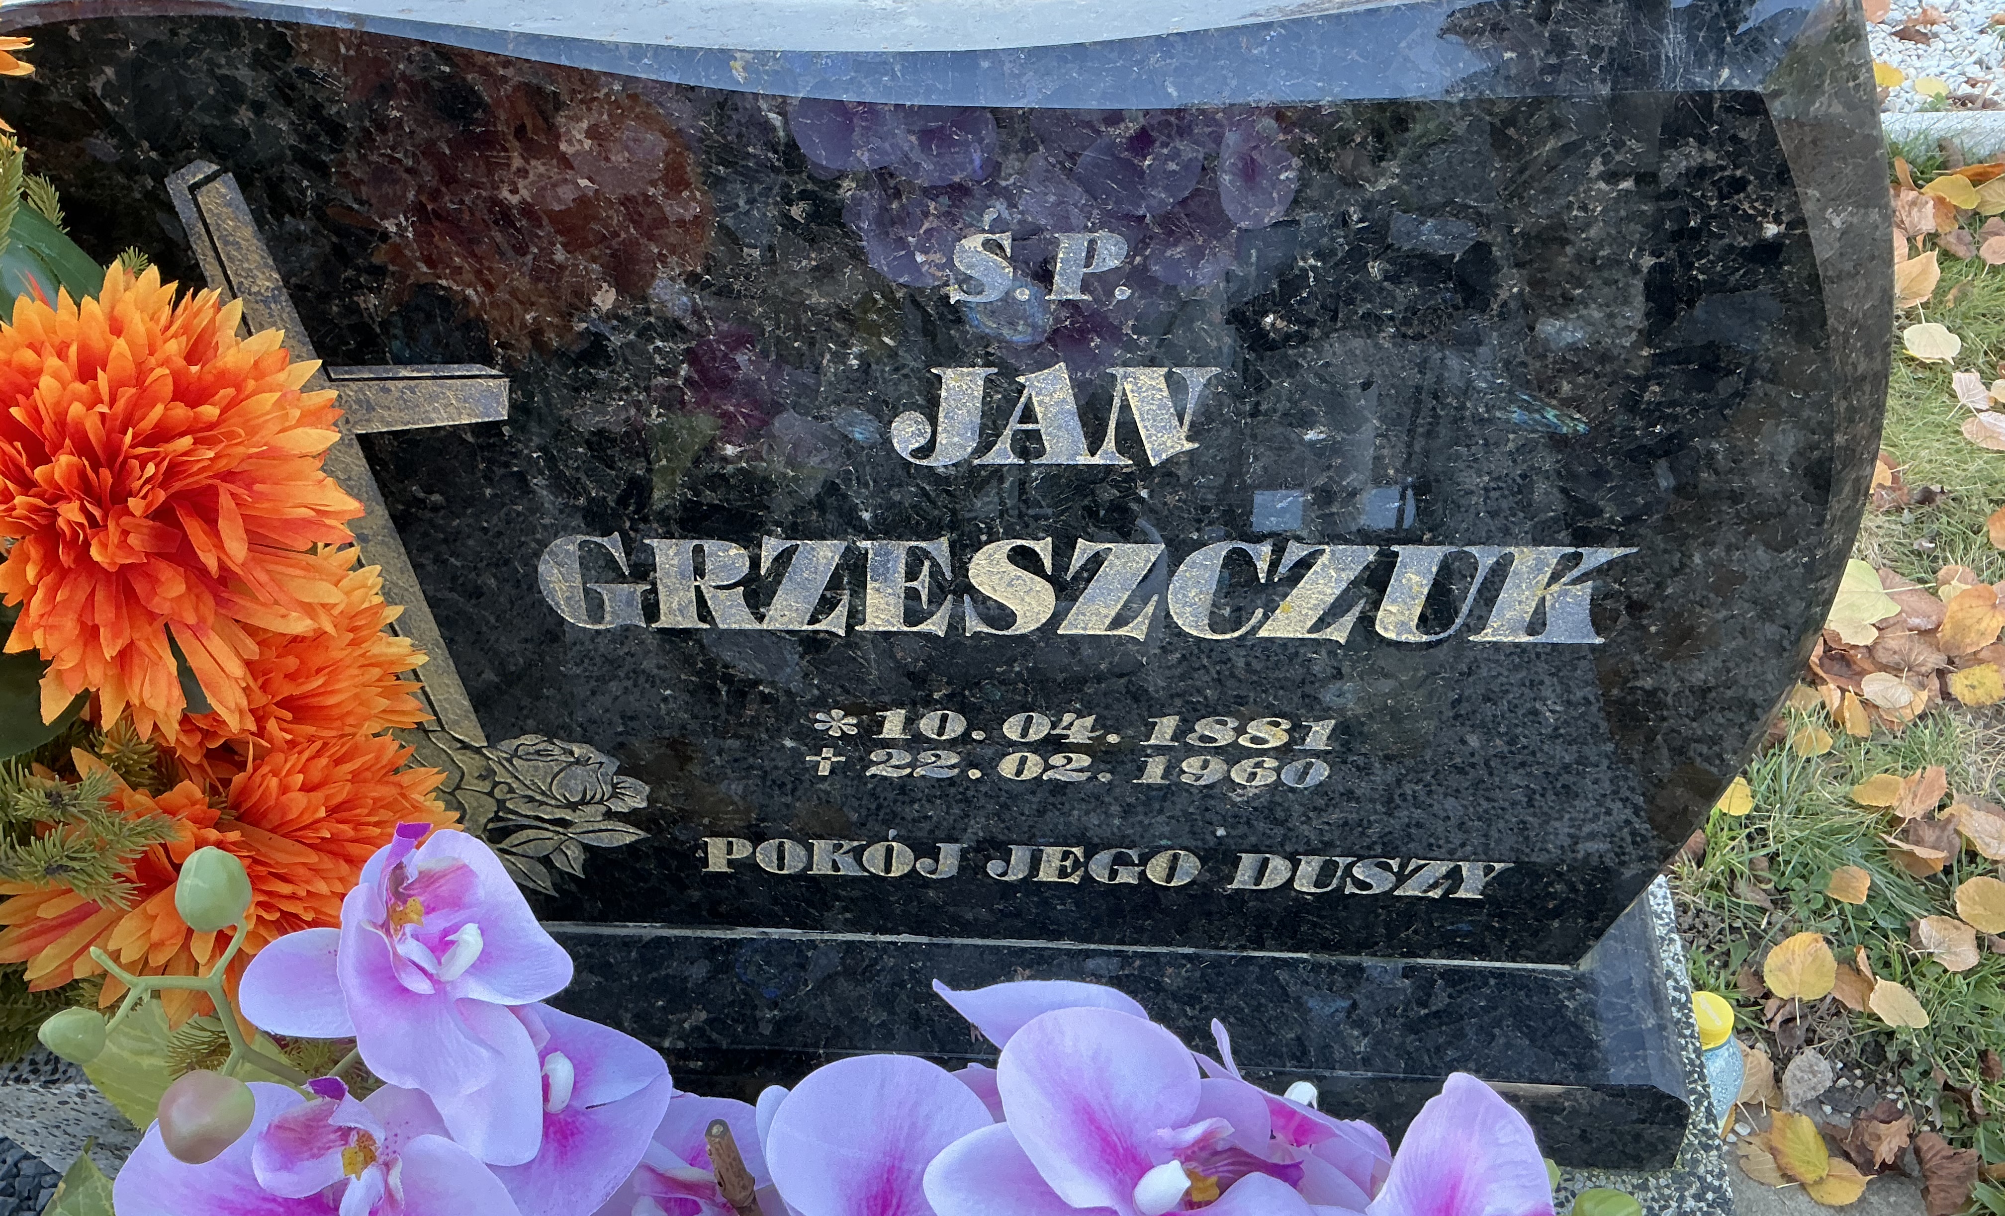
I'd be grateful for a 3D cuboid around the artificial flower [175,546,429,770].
[{"bbox_3d":[-0.267,0.019,0.615,0.120,0.085,0.115,-4,71,-17],"label":"artificial flower"}]

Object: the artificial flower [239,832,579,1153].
[{"bbox_3d":[-0.137,0.090,0.375,0.074,0.045,0.078,-4,72,-25],"label":"artificial flower"}]

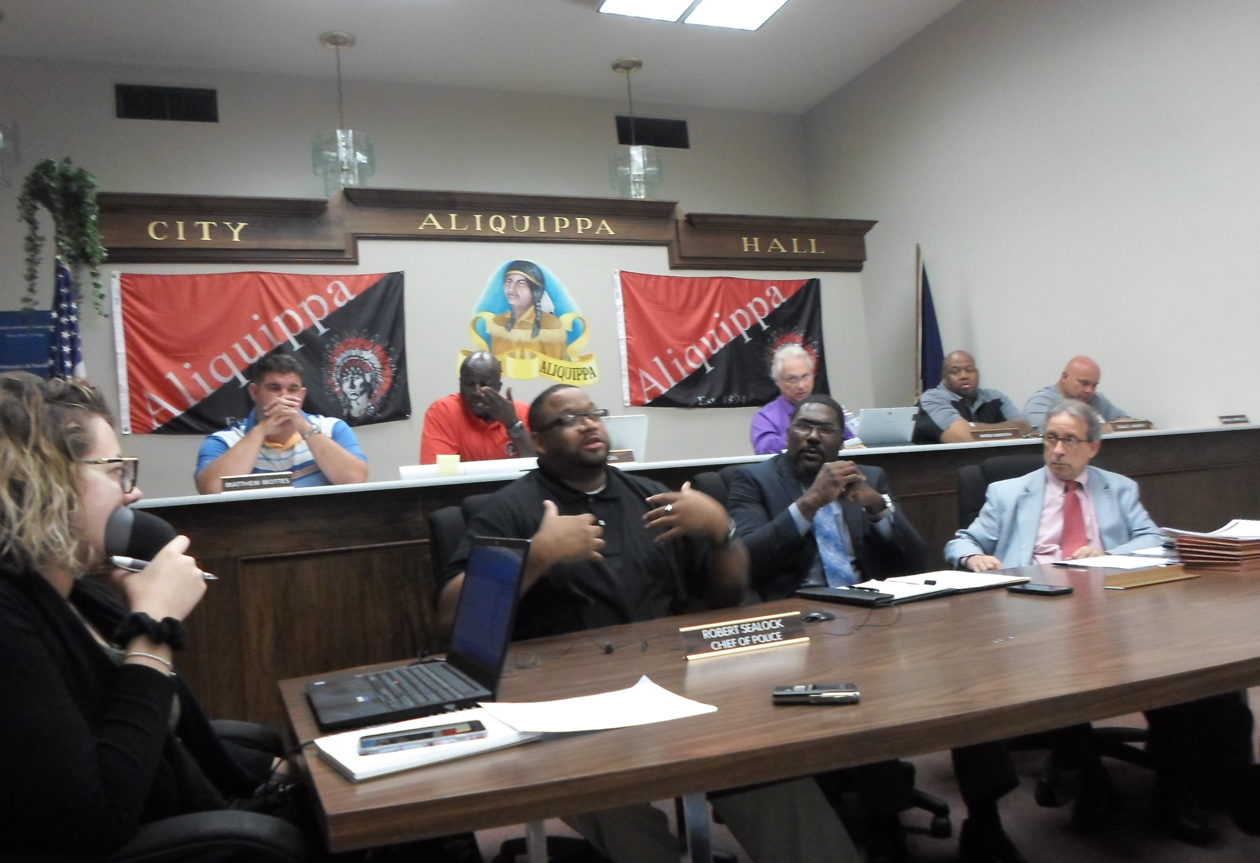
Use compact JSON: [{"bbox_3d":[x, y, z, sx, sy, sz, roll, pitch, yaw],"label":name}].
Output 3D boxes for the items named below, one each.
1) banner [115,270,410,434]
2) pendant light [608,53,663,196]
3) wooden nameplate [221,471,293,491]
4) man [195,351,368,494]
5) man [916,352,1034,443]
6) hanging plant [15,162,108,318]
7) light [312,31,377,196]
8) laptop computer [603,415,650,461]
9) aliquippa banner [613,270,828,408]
[{"bbox_3d":[-2.084,-0.483,5.257,1.530,0.910,0.030,-3,-4,-19],"label":"banner"},{"bbox_3d":[0.024,-2.059,6.382,0.385,1.054,0.385,-3,-4,-19],"label":"pendant light"},{"bbox_3d":[-1.123,0.156,2.749,0.202,0.049,0.040,-3,-5,-20],"label":"wooden nameplate"},{"bbox_3d":[-1.138,0.370,3.054,0.540,1.270,0.740,-3,-5,-20],"label":"man"},{"bbox_3d":[1.467,0.264,3.992,0.570,1.250,0.720,-4,-5,-10],"label":"man"},{"bbox_3d":[-2.926,-1.021,4.690,0.420,0.800,0.360,-3,-5,-20],"label":"hanging plant"},{"bbox_3d":[-1.922,-2.097,6.061,0.410,1.140,0.410,-3,-5,-20],"label":"light"},{"bbox_3d":[-0.118,0.039,3.371,0.310,0.190,0.270,-3,-4,-19],"label":"laptop computer"},{"bbox_3d":[0.661,-0.630,6.210,1.530,0.910,0.030,-3,-4,-19],"label":"aliquippa banner"}]

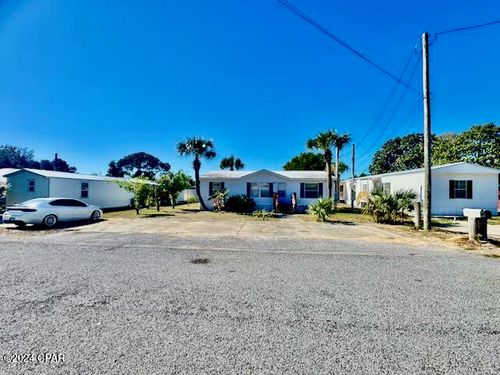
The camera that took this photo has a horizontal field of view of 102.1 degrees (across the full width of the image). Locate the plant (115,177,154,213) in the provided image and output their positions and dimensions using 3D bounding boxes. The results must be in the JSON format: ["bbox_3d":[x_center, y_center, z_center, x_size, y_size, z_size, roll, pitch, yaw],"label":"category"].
[{"bbox_3d":[-8.625,0.612,15.100,2.900,2.800,2.500,1,-1,5],"label":"plant"}]

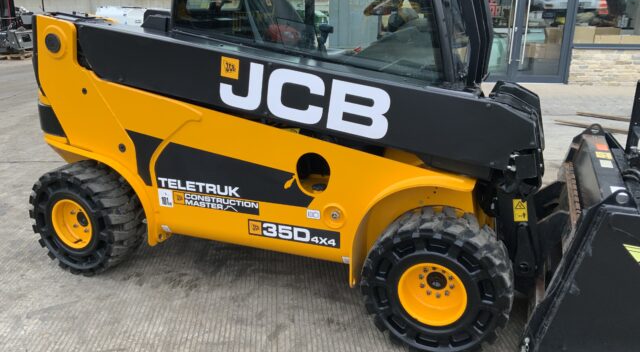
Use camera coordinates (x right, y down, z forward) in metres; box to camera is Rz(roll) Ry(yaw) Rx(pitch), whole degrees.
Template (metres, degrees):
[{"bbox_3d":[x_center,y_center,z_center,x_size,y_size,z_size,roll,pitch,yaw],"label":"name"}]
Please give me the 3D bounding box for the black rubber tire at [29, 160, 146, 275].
[{"bbox_3d":[-1.483,0.264,3.417,0.690,0.690,0.265,7,18,22],"label":"black rubber tire"}]

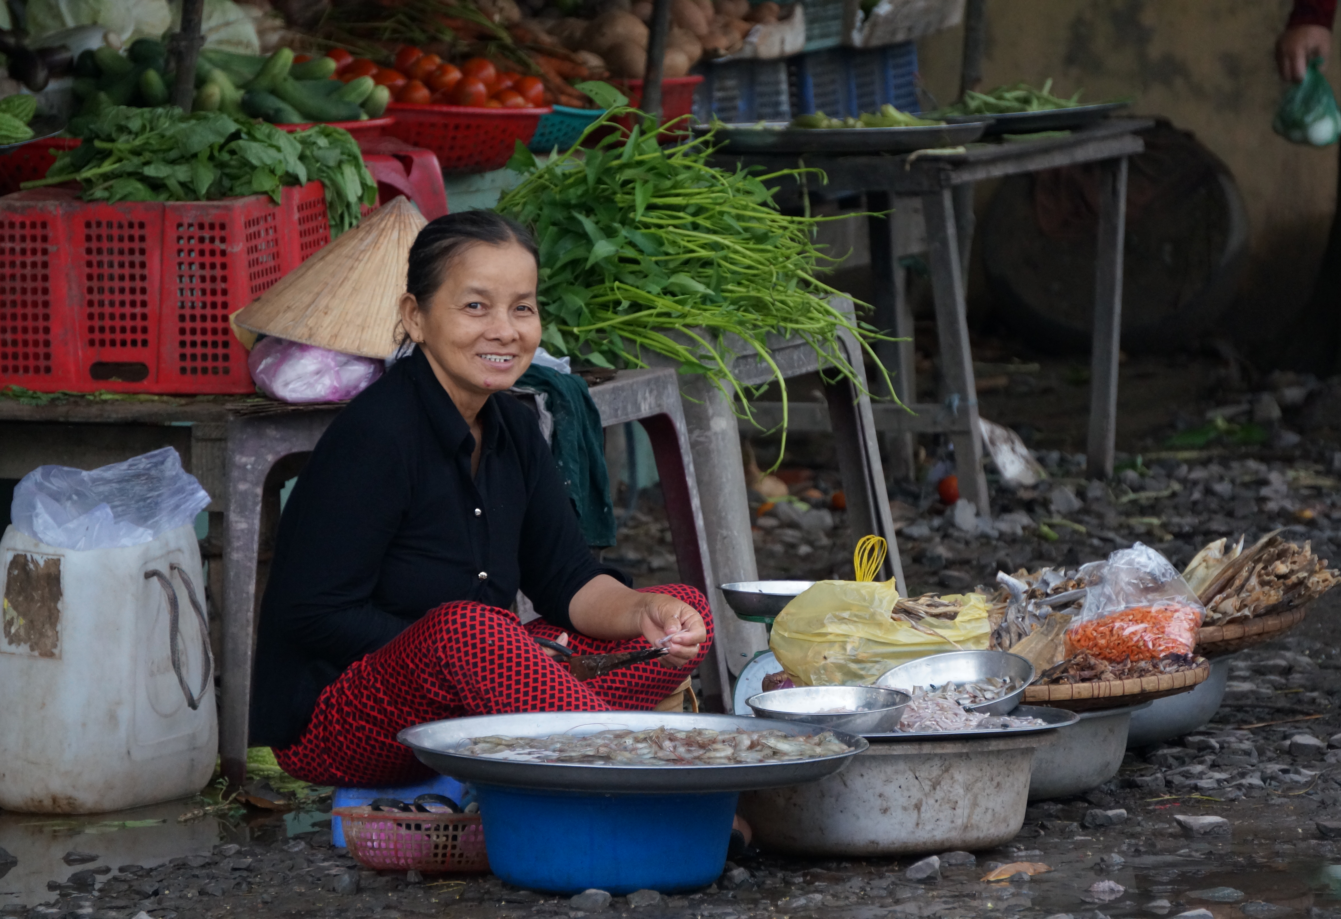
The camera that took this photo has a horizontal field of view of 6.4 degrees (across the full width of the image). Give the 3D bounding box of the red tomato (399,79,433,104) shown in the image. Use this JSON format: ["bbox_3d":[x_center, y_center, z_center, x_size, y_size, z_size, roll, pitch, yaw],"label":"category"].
[{"bbox_3d":[-0.357,-0.511,16.750,0.047,0.045,0.047,0,5,0],"label":"red tomato"}]

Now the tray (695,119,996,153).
[{"bbox_3d":[0.264,-0.497,18.350,0.460,0.040,0.460,0,5,0],"label":"tray"}]

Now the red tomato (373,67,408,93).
[{"bbox_3d":[-0.407,-0.551,17.450,0.051,0.042,0.047,-1,5,0],"label":"red tomato"}]

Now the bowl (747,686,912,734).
[{"bbox_3d":[0.187,0.295,14.100,0.194,0.043,0.194,0,5,0],"label":"bowl"}]

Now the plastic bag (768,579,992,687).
[{"bbox_3d":[0.262,0.219,14.920,0.280,0.140,0.220,0,5,0],"label":"plastic bag"}]

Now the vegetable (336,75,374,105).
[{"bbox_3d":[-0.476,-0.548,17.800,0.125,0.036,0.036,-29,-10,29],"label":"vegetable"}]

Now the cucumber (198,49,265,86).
[{"bbox_3d":[-0.559,-0.504,15.420,0.130,0.040,0.040,15,7,9],"label":"cucumber"}]

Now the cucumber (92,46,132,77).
[{"bbox_3d":[-0.833,-0.594,17.900,0.110,0.036,0.036,32,-9,-23],"label":"cucumber"}]

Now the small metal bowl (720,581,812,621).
[{"bbox_3d":[0.143,0.168,14.350,0.173,0.034,0.173,0,5,0],"label":"small metal bowl"}]

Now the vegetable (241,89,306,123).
[{"bbox_3d":[-0.507,-0.449,15.300,0.120,0.040,0.040,26,8,6],"label":"vegetable"}]

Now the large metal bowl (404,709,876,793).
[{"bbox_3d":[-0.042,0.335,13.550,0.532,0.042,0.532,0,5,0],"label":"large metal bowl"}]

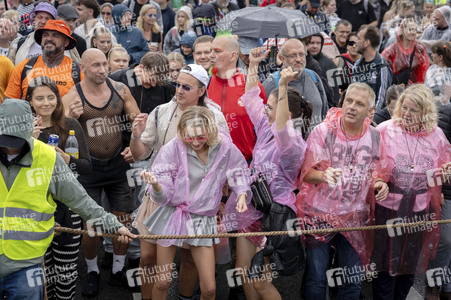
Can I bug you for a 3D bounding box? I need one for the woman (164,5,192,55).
[{"bbox_3d":[-0.481,-0.711,8.996,0.480,1.690,0.360,4,16,14],"label":"woman"}]

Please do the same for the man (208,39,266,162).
[{"bbox_3d":[0.078,0.129,5.752,0.530,1.840,0.380,8,18,27],"label":"man"}]

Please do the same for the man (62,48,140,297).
[{"bbox_3d":[-0.871,0.163,5.741,0.570,1.780,0.400,-3,16,-12],"label":"man"}]

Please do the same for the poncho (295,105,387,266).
[{"bbox_3d":[0.646,0.205,4.568,0.520,0.878,0.380,-1,16,-5],"label":"poncho"}]

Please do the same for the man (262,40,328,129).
[{"bbox_3d":[0.542,0.034,6.214,0.540,1.770,0.380,-3,16,-10],"label":"man"}]

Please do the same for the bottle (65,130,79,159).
[{"bbox_3d":[-0.885,0.021,4.720,0.078,0.275,0.078,0,15,0],"label":"bottle"}]

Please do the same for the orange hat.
[{"bbox_3d":[-1.307,-0.881,6.267,0.290,0.165,0.320,13,9,19],"label":"orange hat"}]

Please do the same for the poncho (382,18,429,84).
[{"bbox_3d":[1.906,-0.932,8.570,0.510,0.880,0.370,-6,17,-21],"label":"poncho"}]

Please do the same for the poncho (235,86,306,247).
[{"bbox_3d":[0.269,0.083,4.867,0.360,0.962,0.440,-12,20,-36],"label":"poncho"}]

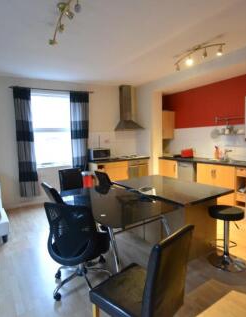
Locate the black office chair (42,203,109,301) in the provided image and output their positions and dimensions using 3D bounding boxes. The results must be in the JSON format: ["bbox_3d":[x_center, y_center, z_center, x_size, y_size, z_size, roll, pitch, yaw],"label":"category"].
[{"bbox_3d":[-0.415,0.796,1.939,0.590,0.910,0.610,0,6,16],"label":"black office chair"}]

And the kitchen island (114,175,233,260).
[{"bbox_3d":[0.677,0.756,3.070,0.950,0.700,1.550,-5,7,-33],"label":"kitchen island"}]

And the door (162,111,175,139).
[{"bbox_3d":[1.141,-0.857,5.074,0.520,0.710,0.050,-5,7,-33],"label":"door"}]

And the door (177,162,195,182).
[{"bbox_3d":[1.375,0.462,4.293,0.050,0.740,0.430,-5,7,-33],"label":"door"}]

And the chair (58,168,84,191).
[{"bbox_3d":[-0.717,0.663,3.143,0.460,0.950,0.570,-5,7,-33],"label":"chair"}]

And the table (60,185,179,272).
[{"bbox_3d":[-0.104,0.844,2.518,0.940,0.680,1.500,-5,7,-33],"label":"table"}]

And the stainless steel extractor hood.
[{"bbox_3d":[0.161,-1.292,5.030,0.600,1.120,0.500,-5,7,-30],"label":"stainless steel extractor hood"}]

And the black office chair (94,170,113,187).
[{"bbox_3d":[-0.432,0.657,3.366,0.580,0.920,0.580,-2,6,-3],"label":"black office chair"}]

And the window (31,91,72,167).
[{"bbox_3d":[-1.576,-0.629,4.524,0.980,1.660,0.120,-4,6,-26],"label":"window"}]

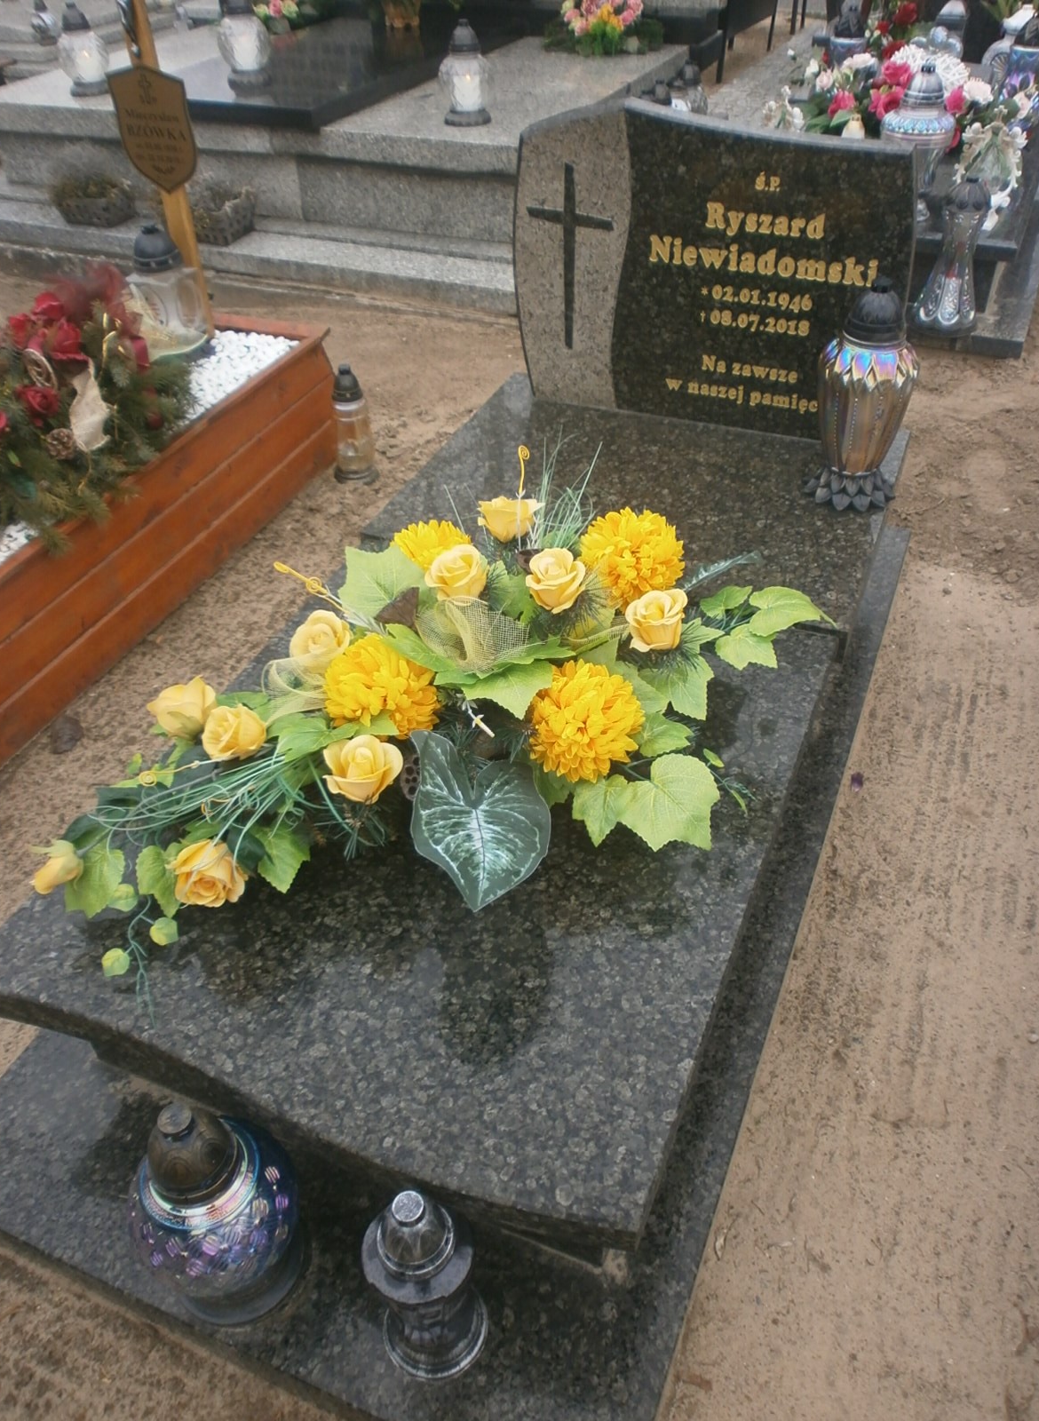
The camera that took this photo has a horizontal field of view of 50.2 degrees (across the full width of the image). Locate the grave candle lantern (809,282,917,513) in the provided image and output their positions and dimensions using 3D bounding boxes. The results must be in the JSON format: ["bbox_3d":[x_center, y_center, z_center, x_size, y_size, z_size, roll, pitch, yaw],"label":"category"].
[{"bbox_3d":[0.592,-0.541,1.876,0.168,0.377,0.168,14,43,18],"label":"grave candle lantern"}]

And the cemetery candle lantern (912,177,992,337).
[{"bbox_3d":[1.257,-1.310,3.166,0.200,0.395,0.200,14,43,18],"label":"cemetery candle lantern"}]

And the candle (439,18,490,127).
[{"bbox_3d":[-0.180,-2.116,3.677,0.168,0.294,0.168,-1,41,1],"label":"candle"}]

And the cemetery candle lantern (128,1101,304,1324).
[{"bbox_3d":[-0.337,0.520,1.199,0.182,0.305,0.182,-1,41,1],"label":"cemetery candle lantern"}]

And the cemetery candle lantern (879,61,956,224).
[{"bbox_3d":[1.143,-1.636,3.190,0.212,0.395,0.212,14,43,18],"label":"cemetery candle lantern"}]

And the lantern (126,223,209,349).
[{"bbox_3d":[-0.866,-1.049,2.706,0.135,0.257,0.135,14,43,18],"label":"lantern"}]

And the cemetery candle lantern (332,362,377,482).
[{"bbox_3d":[-0.413,-0.704,2.697,0.108,0.283,0.108,-1,41,1],"label":"cemetery candle lantern"}]

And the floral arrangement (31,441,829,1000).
[{"bbox_3d":[-0.081,-0.046,1.470,1.040,0.280,0.630,-11,42,-10],"label":"floral arrangement"}]

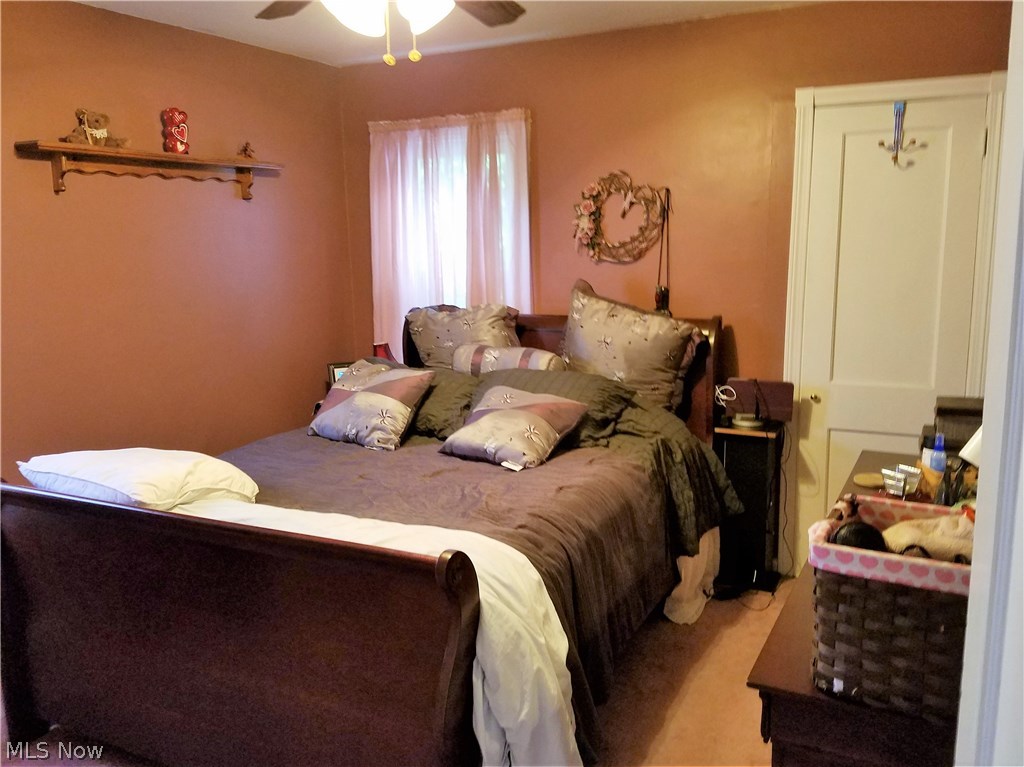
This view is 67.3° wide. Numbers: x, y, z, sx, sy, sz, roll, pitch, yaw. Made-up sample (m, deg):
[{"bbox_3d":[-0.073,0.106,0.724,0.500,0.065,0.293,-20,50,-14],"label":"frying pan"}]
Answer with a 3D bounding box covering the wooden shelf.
[{"bbox_3d":[-1.392,-0.837,3.143,0.120,0.165,1.140,5,12,29],"label":"wooden shelf"}]

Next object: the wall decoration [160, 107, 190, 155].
[{"bbox_3d":[-1.378,-1.034,3.150,0.065,0.190,0.090,5,12,29],"label":"wall decoration"}]

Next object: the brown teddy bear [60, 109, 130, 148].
[{"bbox_3d":[-1.549,-0.941,2.845,0.110,0.140,0.215,5,12,29],"label":"brown teddy bear"}]

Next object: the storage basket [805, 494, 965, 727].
[{"bbox_3d":[0.669,0.347,1.215,0.310,0.240,0.275,5,12,30],"label":"storage basket"}]

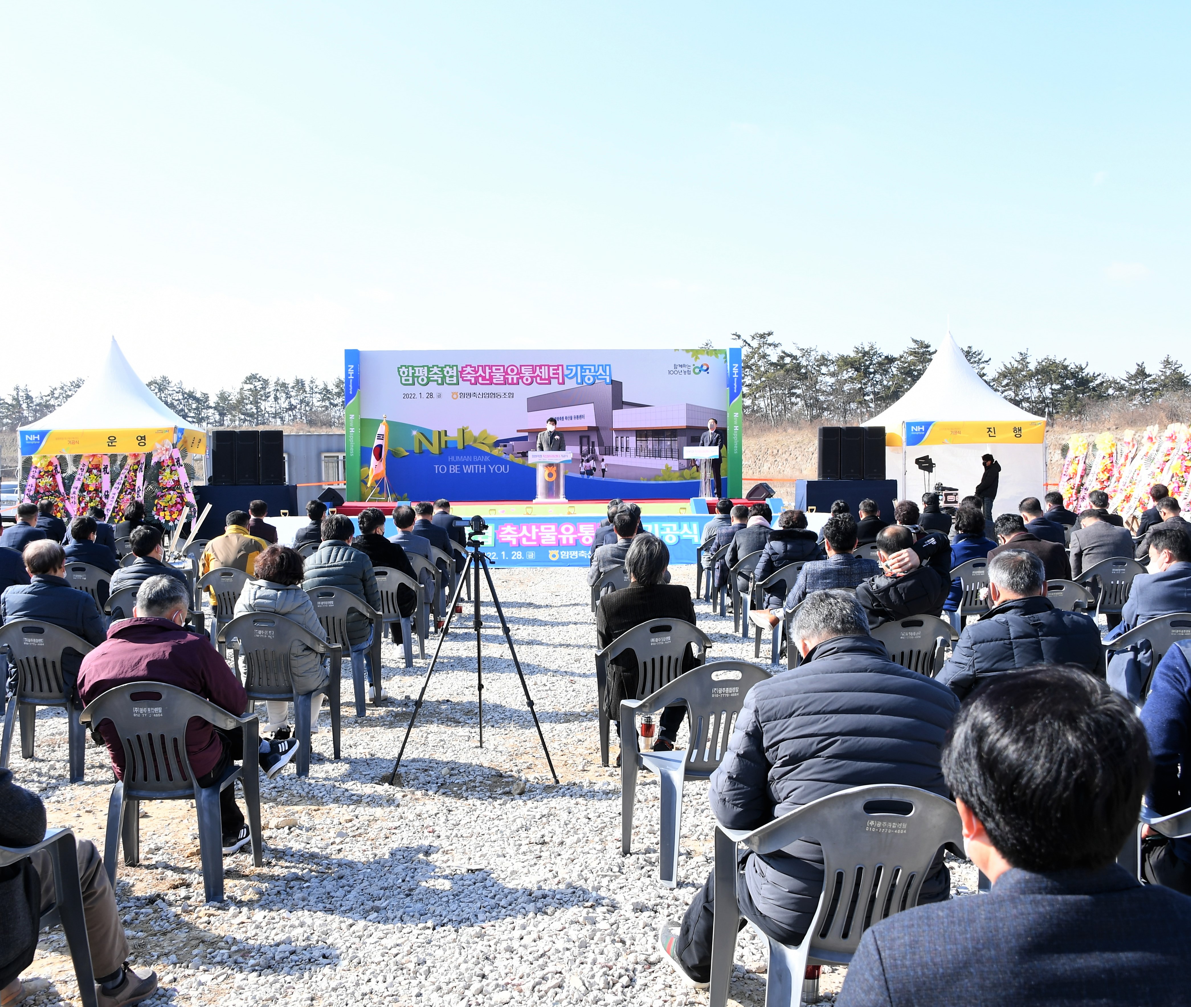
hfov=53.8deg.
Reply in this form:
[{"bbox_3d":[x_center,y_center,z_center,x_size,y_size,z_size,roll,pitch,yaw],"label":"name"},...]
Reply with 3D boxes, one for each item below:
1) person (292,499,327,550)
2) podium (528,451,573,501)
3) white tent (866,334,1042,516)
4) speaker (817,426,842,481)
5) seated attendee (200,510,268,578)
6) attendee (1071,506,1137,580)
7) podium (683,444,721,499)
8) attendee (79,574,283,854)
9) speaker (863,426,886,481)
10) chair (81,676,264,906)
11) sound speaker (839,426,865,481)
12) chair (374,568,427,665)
[{"bbox_3d":[-2.873,0.567,12.372,0.486,1.235,0.709,0,1,3],"label":"person"},{"bbox_3d":[-0.967,-0.569,25.200,0.930,1.090,0.500,0,2,0],"label":"podium"},{"bbox_3d":[8.046,-1.563,26.652,3.030,4.536,3.030,-1,2,-3],"label":"white tent"},{"bbox_3d":[4.901,-1.041,24.580,0.450,1.120,0.470,0,2,6],"label":"speaker"},{"bbox_3d":[-2.656,0.645,8.873,0.540,1.240,0.820,0,2,2],"label":"seated attendee"},{"bbox_3d":[3.899,0.631,9.219,0.550,1.130,0.800,-1,2,-8],"label":"attendee"},{"bbox_3d":[2.260,-0.642,24.592,0.740,1.120,0.500,0,2,18],"label":"podium"},{"bbox_3d":[-1.485,0.798,4.386,0.660,1.190,0.820,0,2,4],"label":"attendee"},{"bbox_3d":[5.968,-1.058,25.100,0.480,1.140,0.500,0,2,8],"label":"speaker"},{"bbox_3d":[-1.451,0.943,4.048,0.560,0.790,0.560,0,1,-3],"label":"chair"},{"bbox_3d":[5.404,-1.046,24.700,0.450,1.120,0.450,0,1,0],"label":"sound speaker"},{"bbox_3d":[-1.581,0.841,8.915,0.560,0.790,0.560,0,1,-1],"label":"chair"}]

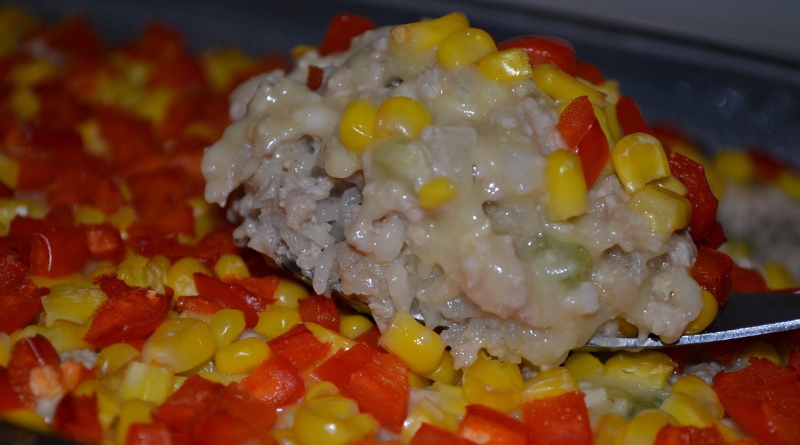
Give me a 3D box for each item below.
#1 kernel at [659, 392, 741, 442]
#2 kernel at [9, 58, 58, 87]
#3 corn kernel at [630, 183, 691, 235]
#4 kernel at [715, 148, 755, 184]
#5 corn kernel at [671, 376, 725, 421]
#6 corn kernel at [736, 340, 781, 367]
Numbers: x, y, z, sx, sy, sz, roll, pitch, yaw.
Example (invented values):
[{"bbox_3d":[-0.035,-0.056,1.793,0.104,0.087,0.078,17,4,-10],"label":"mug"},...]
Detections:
[{"bbox_3d":[0.043,0.028,0.241,0.012,0.005,0.007,26,27,6],"label":"kernel"},{"bbox_3d":[-0.082,-0.034,0.373,0.010,0.006,0.007,0,27,0],"label":"kernel"},{"bbox_3d":[0.040,-0.002,0.258,0.009,0.007,0.006,14,16,-16],"label":"corn kernel"},{"bbox_3d":[0.066,-0.011,0.328,0.008,0.006,0.007,0,27,0],"label":"kernel"},{"bbox_3d":[0.044,0.026,0.246,0.007,0.005,0.009,-16,46,-44],"label":"corn kernel"},{"bbox_3d":[0.054,0.021,0.249,0.007,0.006,0.007,0,26,0],"label":"corn kernel"}]

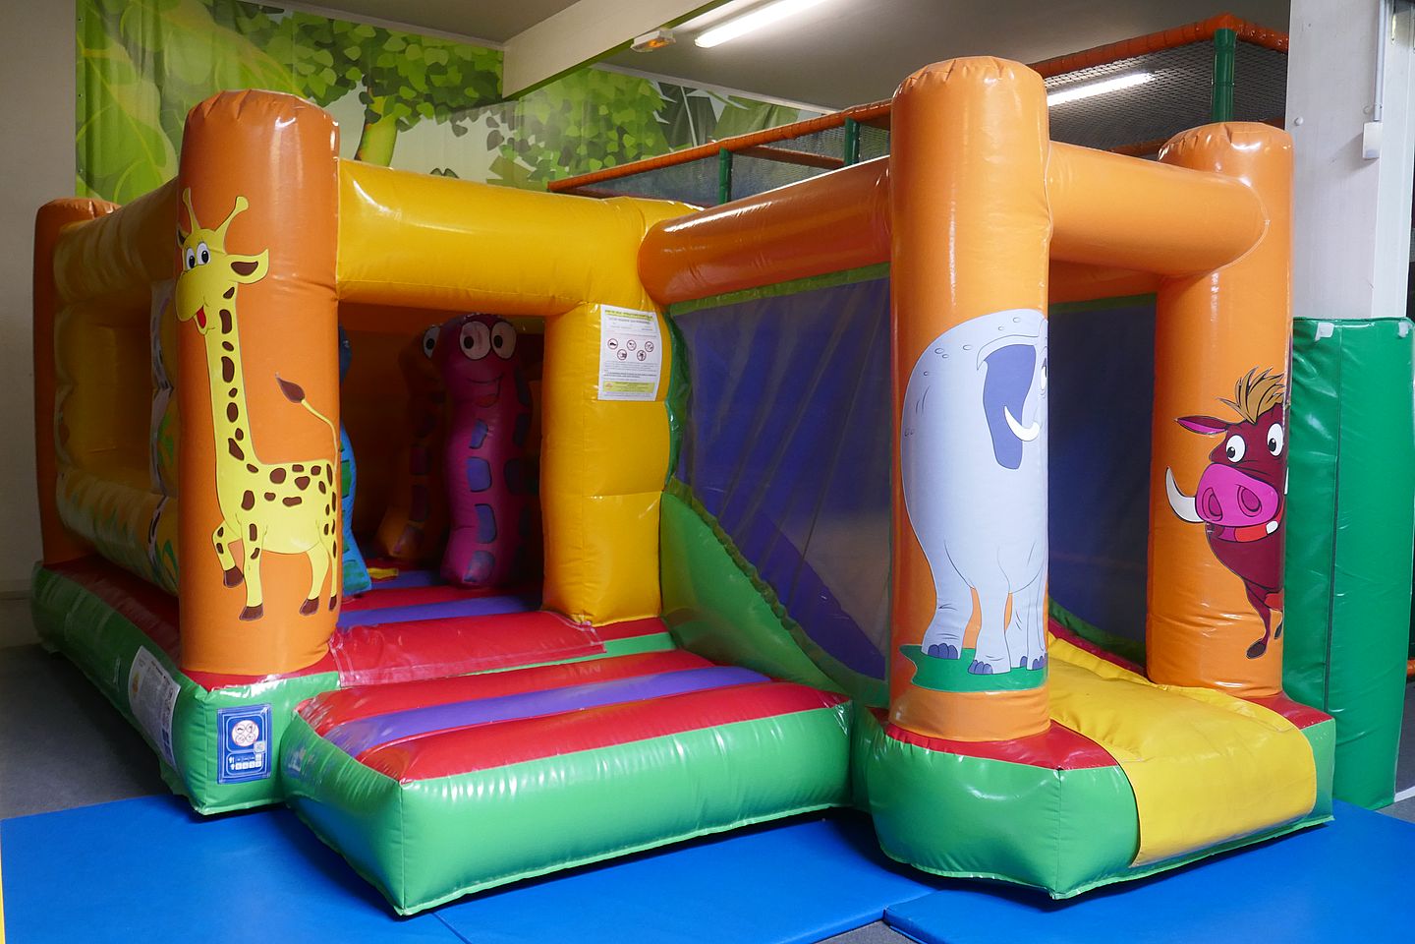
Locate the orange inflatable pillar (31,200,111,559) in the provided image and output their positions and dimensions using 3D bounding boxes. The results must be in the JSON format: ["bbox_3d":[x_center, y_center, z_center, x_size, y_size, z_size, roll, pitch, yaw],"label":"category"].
[{"bbox_3d":[-3.549,-0.470,7.040,0.551,2.085,0.551,-1,3,-35],"label":"orange inflatable pillar"}]

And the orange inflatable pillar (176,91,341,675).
[{"bbox_3d":[-1.663,-0.347,4.533,0.551,2.085,0.551,-1,3,-35],"label":"orange inflatable pillar"}]

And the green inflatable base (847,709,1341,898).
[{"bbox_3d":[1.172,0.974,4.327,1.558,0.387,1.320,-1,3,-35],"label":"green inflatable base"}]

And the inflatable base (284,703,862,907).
[{"bbox_3d":[-0.489,0.957,4.179,1.630,0.387,1.154,-1,3,-35],"label":"inflatable base"}]

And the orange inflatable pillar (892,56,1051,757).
[{"bbox_3d":[0.807,-0.217,3.764,0.458,2.079,0.458,1,2,0],"label":"orange inflatable pillar"}]

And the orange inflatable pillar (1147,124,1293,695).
[{"bbox_3d":[1.873,-0.229,4.459,0.458,2.079,0.458,-1,3,-35],"label":"orange inflatable pillar"}]

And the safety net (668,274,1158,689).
[{"bbox_3d":[0.740,0.011,4.872,1.346,1.412,1.492,-1,3,-35],"label":"safety net"}]

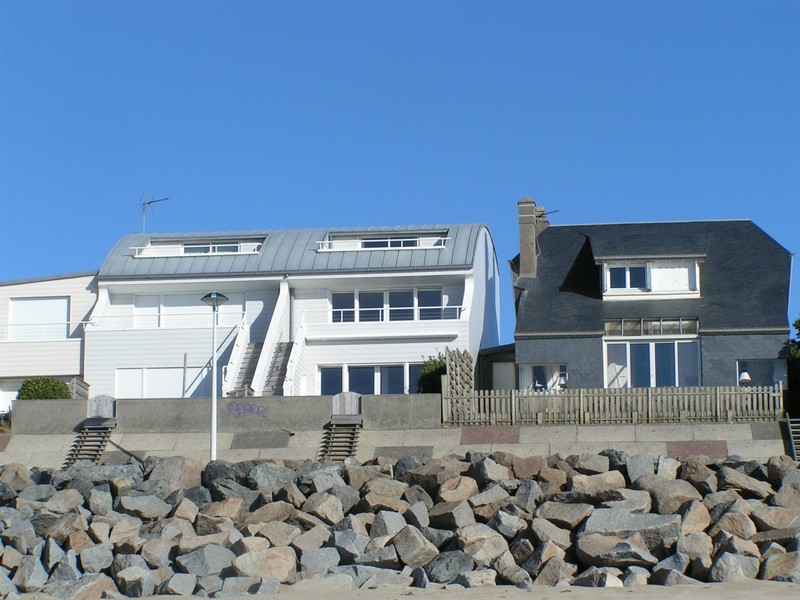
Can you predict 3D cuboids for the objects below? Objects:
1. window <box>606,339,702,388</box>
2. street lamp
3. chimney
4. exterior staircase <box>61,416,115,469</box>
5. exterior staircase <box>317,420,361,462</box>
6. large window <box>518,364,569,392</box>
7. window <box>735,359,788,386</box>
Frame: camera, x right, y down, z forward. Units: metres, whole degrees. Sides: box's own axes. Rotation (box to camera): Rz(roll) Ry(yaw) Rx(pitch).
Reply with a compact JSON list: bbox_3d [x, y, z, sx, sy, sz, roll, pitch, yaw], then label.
[{"bbox_3d":[8.934,2.399,80.960,3.347,2.050,0.150,-1,-7,7],"label":"window"},{"bbox_3d":[-5.665,2.647,70.179,0.850,5.800,0.850,-1,-7,5],"label":"street lamp"},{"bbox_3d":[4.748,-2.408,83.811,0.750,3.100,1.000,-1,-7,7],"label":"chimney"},{"bbox_3d":[-10.014,4.669,74.327,1.000,1.950,3.000,-1,-7,5],"label":"exterior staircase"},{"bbox_3d":[-2.002,4.577,73.777,1.000,1.800,2.700,-1,-7,5],"label":"exterior staircase"},{"bbox_3d":[5.105,2.857,81.416,1.799,1.200,0.150,-1,-7,7],"label":"large window"},{"bbox_3d":[12.757,2.618,80.422,1.807,1.200,0.150,-1,-7,7],"label":"window"}]

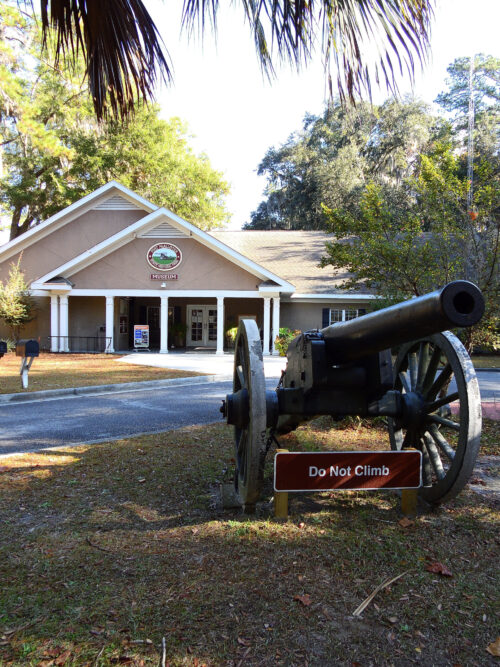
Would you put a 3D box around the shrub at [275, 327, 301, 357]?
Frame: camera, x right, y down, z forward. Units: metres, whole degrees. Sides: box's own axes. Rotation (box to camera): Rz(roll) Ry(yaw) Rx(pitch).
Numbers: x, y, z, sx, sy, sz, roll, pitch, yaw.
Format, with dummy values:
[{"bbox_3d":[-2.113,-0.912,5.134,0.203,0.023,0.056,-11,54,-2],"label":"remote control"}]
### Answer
[{"bbox_3d":[1.769,0.358,20.200,1.450,1.300,1.250,1,1,0],"label":"shrub"}]

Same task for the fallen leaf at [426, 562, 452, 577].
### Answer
[{"bbox_3d":[1.242,1.555,3.044,0.185,0.038,0.120,1,1,20],"label":"fallen leaf"}]

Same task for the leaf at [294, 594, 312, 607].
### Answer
[{"bbox_3d":[0.313,1.557,2.699,0.100,0.025,0.090,1,1,17],"label":"leaf"}]

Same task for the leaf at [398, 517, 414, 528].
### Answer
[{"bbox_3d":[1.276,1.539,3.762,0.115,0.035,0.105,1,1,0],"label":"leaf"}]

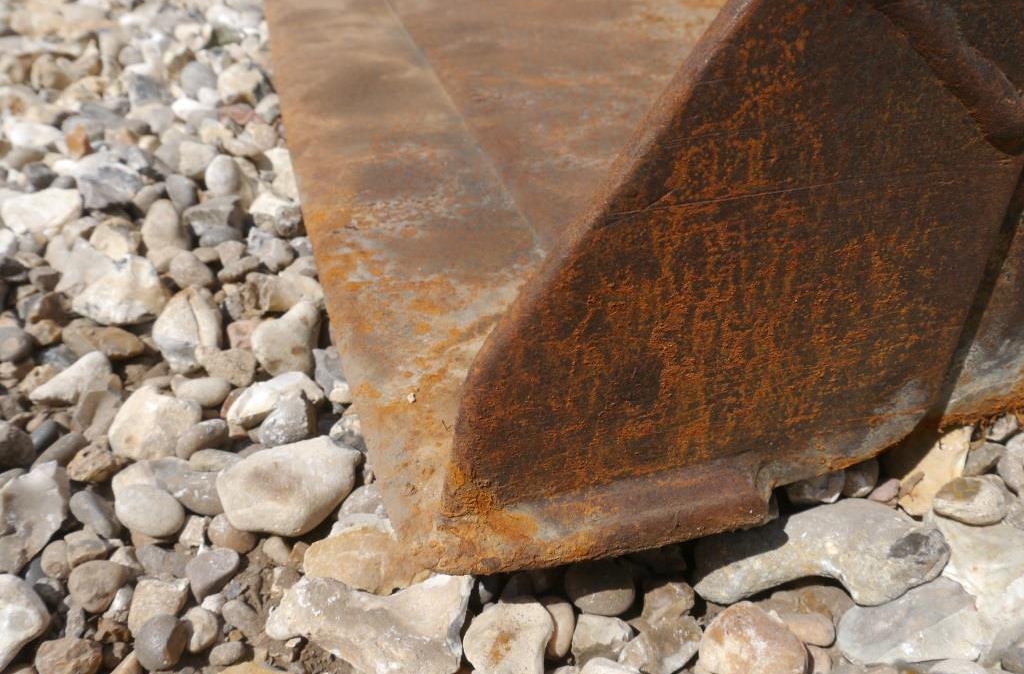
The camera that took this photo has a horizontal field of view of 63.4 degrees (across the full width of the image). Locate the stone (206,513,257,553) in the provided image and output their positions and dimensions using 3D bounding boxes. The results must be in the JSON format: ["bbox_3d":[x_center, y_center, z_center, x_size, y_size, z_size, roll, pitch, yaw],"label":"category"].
[{"bbox_3d":[-0.193,0.135,0.572,0.035,0.026,0.029,0,39,0],"label":"stone"}]

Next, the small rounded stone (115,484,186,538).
[{"bbox_3d":[-0.251,0.120,0.574,0.046,0.028,0.043,-10,40,-12],"label":"small rounded stone"}]

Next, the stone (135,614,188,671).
[{"bbox_3d":[-0.209,0.182,0.493,0.029,0.030,0.035,-10,40,-12],"label":"stone"}]

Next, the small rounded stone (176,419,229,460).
[{"bbox_3d":[-0.235,0.078,0.630,0.041,0.023,0.024,-26,46,-29],"label":"small rounded stone"}]

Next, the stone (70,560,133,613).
[{"bbox_3d":[-0.266,0.161,0.533,0.037,0.027,0.035,0,39,0],"label":"stone"}]

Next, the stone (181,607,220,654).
[{"bbox_3d":[-0.193,0.181,0.512,0.025,0.024,0.030,0,39,0],"label":"stone"}]

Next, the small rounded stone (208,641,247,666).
[{"bbox_3d":[-0.174,0.194,0.507,0.023,0.012,0.014,8,40,9],"label":"small rounded stone"}]

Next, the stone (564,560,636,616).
[{"bbox_3d":[0.057,0.161,0.533,0.046,0.030,0.039,0,39,0],"label":"stone"}]

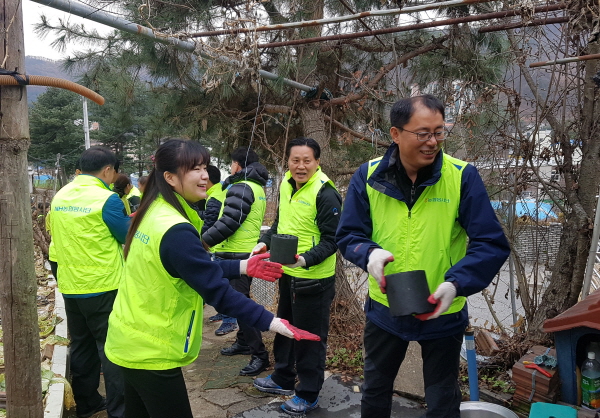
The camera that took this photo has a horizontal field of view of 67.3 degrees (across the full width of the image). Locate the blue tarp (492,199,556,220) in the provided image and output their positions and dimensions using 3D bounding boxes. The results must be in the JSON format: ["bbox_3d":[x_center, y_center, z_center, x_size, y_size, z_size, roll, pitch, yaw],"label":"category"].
[{"bbox_3d":[9.051,0.041,18.500,3.000,0.950,1.600,1,5,10],"label":"blue tarp"}]

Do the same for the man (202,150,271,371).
[{"bbox_3d":[-0.490,0.368,3.419,0.520,1.660,0.480,1,5,14],"label":"man"}]

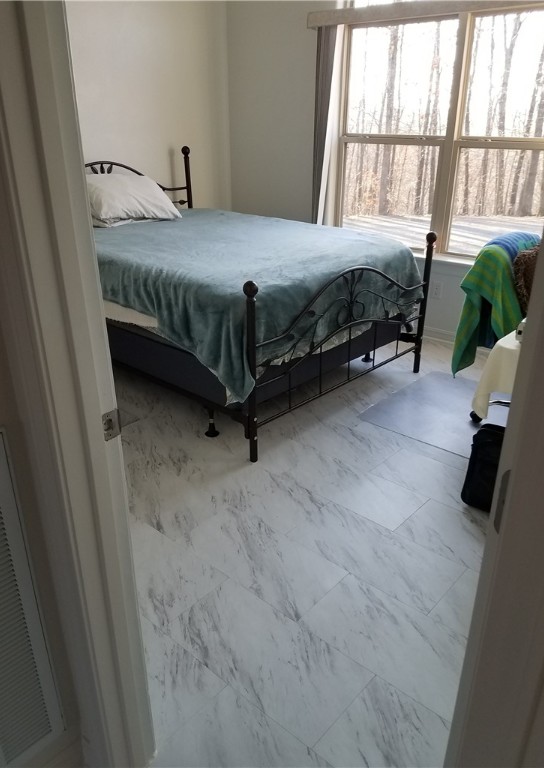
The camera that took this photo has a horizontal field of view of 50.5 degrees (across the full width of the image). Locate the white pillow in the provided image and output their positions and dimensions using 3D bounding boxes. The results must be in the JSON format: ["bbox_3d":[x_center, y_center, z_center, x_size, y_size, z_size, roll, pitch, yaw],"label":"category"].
[{"bbox_3d":[-1.038,-1.328,4.170,0.440,0.300,0.700,20,30,38],"label":"white pillow"}]

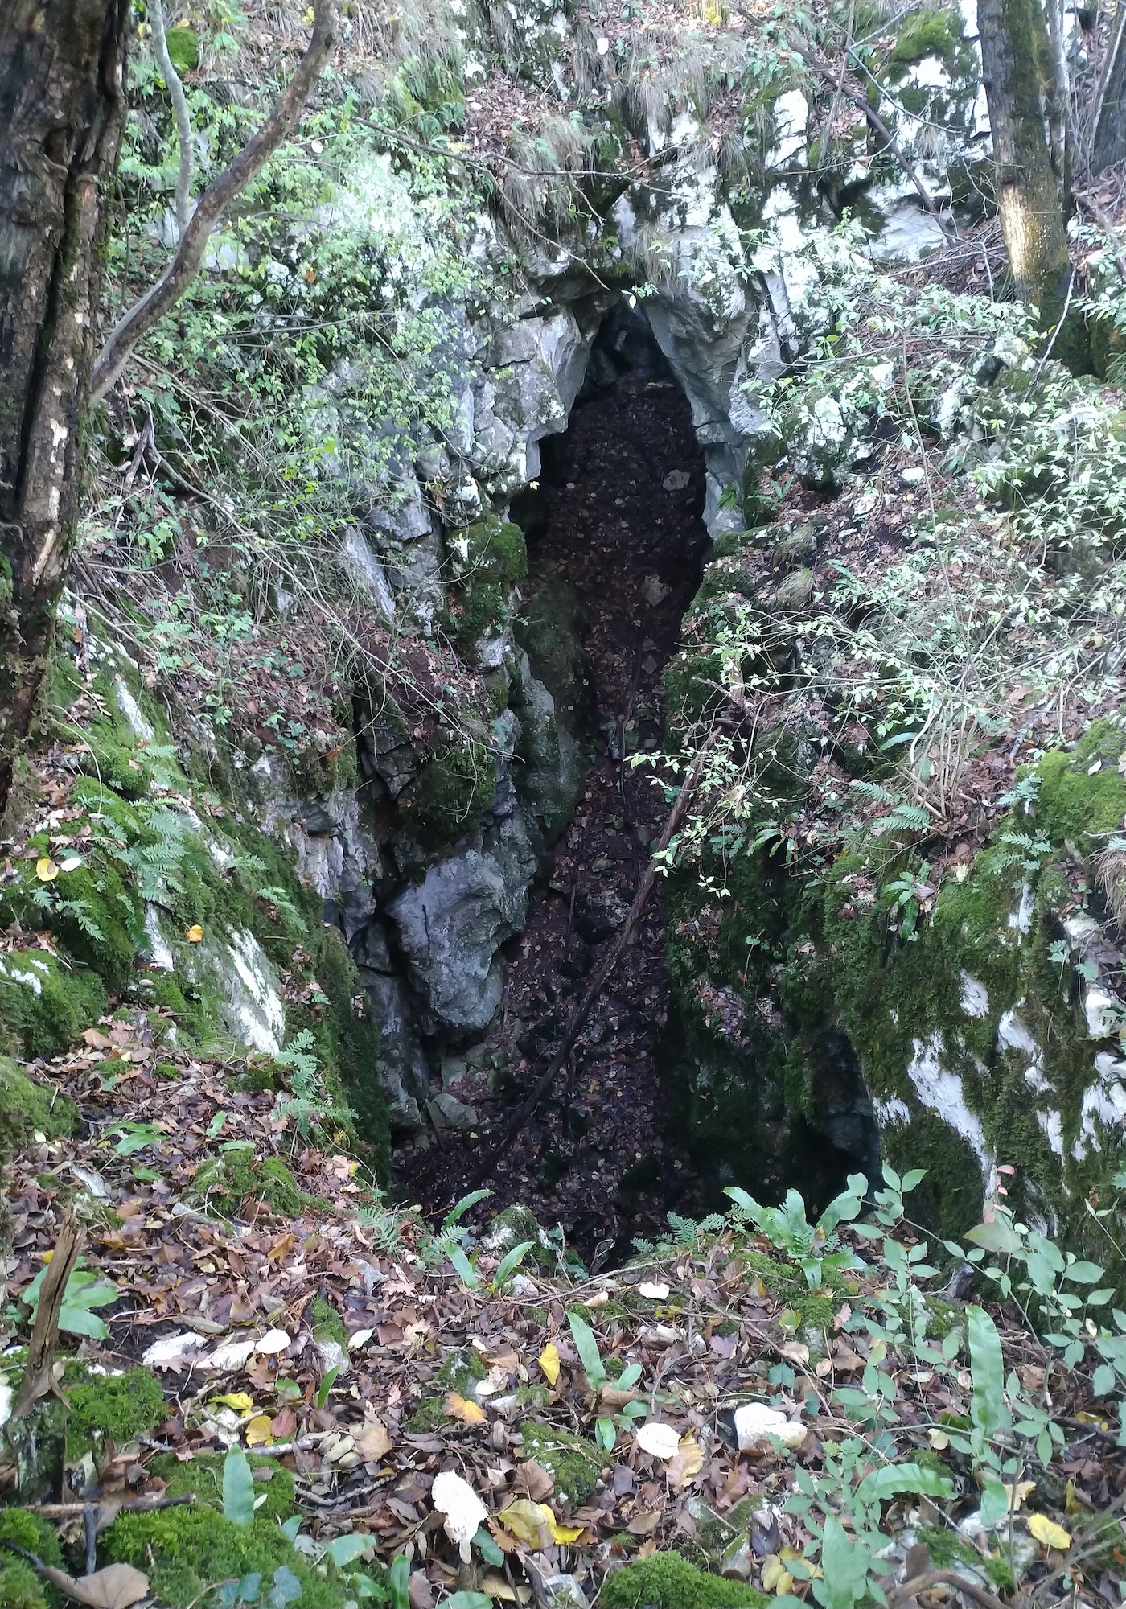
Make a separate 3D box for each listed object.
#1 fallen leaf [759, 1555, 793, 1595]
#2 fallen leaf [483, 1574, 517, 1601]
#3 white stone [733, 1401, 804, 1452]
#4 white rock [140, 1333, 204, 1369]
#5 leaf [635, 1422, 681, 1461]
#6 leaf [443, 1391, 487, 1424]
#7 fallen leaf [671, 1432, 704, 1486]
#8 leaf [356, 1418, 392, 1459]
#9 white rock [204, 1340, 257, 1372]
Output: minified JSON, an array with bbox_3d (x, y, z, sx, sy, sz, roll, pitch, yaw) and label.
[{"bbox_3d":[0.326,1.178,1.628,0.045,0.020,0.058,1,25,6],"label":"fallen leaf"},{"bbox_3d":[-0.094,1.182,1.611,0.066,0.015,0.028,9,26,17],"label":"fallen leaf"},{"bbox_3d":[0.367,1.103,1.889,0.115,0.070,0.075,-3,18,-9],"label":"white stone"},{"bbox_3d":[-0.722,1.012,1.980,0.114,0.035,0.052,-6,21,-17],"label":"white rock"},{"bbox_3d":[0.169,1.118,1.880,0.075,0.020,0.059,5,26,12],"label":"leaf"},{"bbox_3d":[-0.177,1.102,1.943,0.085,0.020,0.050,15,30,27],"label":"leaf"},{"bbox_3d":[0.215,1.127,1.838,0.055,0.025,0.110,11,28,23],"label":"fallen leaf"},{"bbox_3d":[-0.330,1.119,1.872,0.057,0.015,0.063,-11,28,-24],"label":"leaf"},{"bbox_3d":[-0.604,0.996,1.930,0.100,0.035,0.055,-3,15,-12],"label":"white rock"}]

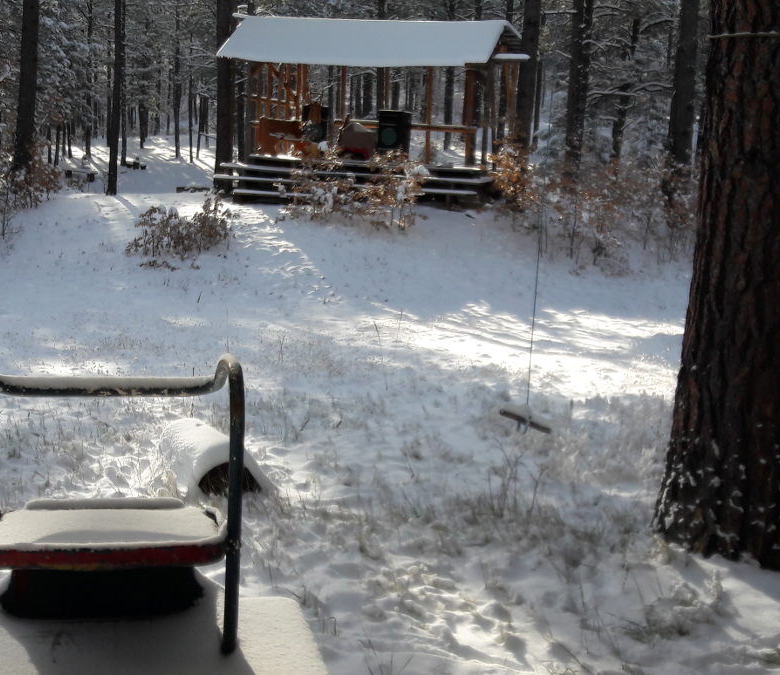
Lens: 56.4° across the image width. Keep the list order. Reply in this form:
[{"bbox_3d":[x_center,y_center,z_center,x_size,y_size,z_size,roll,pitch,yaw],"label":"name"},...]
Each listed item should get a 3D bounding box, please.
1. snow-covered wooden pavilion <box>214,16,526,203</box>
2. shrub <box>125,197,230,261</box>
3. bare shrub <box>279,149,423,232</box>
[{"bbox_3d":[-0.534,-5.252,16.867,6.297,4.152,4.012,5,12,13],"label":"snow-covered wooden pavilion"},{"bbox_3d":[-3.152,-1.617,10.800,1.478,0.892,1.100,3,12,0],"label":"shrub"},{"bbox_3d":[-0.649,-2.704,13.300,2.473,1.408,1.600,3,12,0],"label":"bare shrub"}]

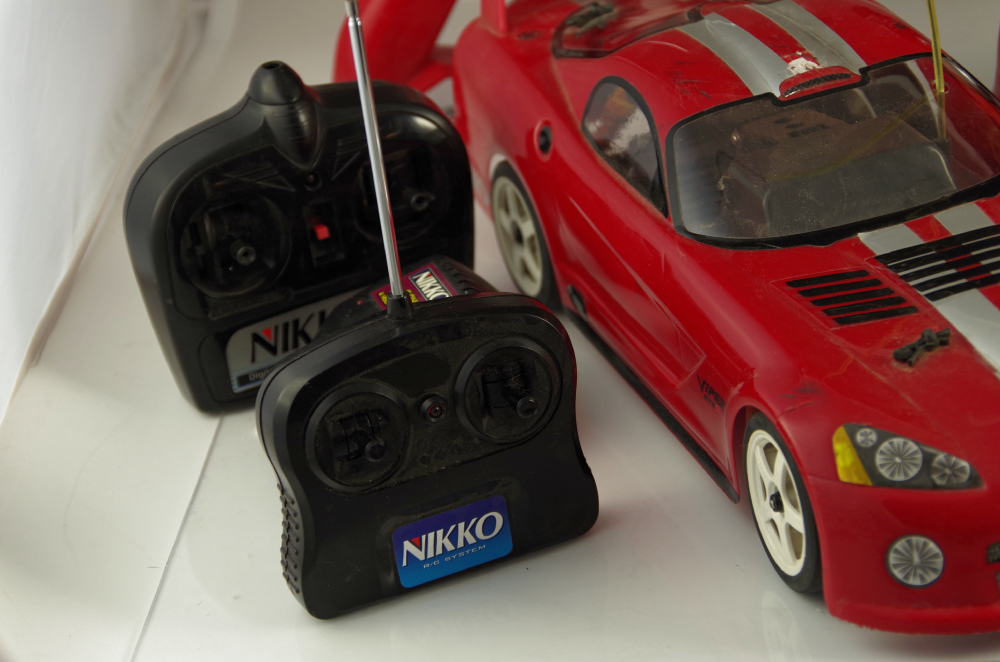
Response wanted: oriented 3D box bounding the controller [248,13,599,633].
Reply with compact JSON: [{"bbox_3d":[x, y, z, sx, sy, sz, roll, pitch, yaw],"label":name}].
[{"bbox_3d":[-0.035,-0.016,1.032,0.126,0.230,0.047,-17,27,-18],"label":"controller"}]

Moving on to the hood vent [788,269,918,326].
[{"bbox_3d":[0.131,-0.012,1.051,0.034,0.006,0.040,-20,40,-14],"label":"hood vent"}]

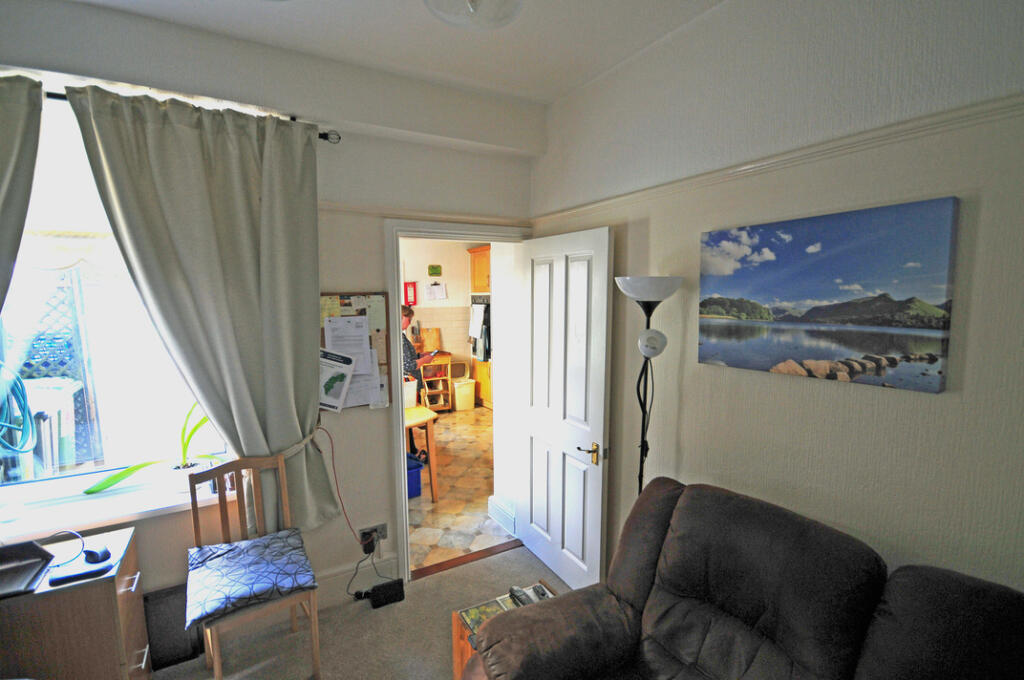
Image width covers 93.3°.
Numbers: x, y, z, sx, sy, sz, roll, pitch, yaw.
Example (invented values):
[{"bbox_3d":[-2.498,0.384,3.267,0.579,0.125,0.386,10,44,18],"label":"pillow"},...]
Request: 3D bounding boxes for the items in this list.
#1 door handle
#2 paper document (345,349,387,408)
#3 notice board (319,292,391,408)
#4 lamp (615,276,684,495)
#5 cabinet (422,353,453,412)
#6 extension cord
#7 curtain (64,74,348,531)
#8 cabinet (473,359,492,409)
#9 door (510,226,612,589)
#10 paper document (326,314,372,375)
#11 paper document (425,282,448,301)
[{"bbox_3d":[0.387,0.570,2.462,0.055,0.112,0.125,-4,6,-29],"label":"door handle"},{"bbox_3d":[-0.798,0.204,2.515,0.213,0.300,0.008,-4,6,-29],"label":"paper document"},{"bbox_3d":[-0.846,0.059,2.491,0.440,0.605,0.018,-4,6,-29],"label":"notice board"},{"bbox_3d":[0.542,0.598,1.987,0.280,1.710,0.280,-4,6,-29],"label":"lamp"},{"bbox_3d":[-1.127,0.595,6.816,0.400,0.800,0.420,-4,6,-29],"label":"cabinet"},{"bbox_3d":[-0.694,1.358,2.577,0.250,0.090,0.075,-4,6,-29],"label":"extension cord"},{"bbox_3d":[-1.269,-0.017,2.133,0.920,1.930,0.180,-4,6,-29],"label":"curtain"},{"bbox_3d":[-0.199,0.602,7.300,0.560,0.660,0.620,-4,6,-29],"label":"cabinet"},{"bbox_3d":[0.276,0.397,2.735,0.045,1.940,0.775,-4,6,-29],"label":"door"},{"bbox_3d":[-0.836,0.035,2.478,0.212,0.303,0.008,-4,6,-29],"label":"paper document"},{"bbox_3d":[-1.118,-0.697,7.025,0.310,0.235,0.012,-4,6,-29],"label":"paper document"}]

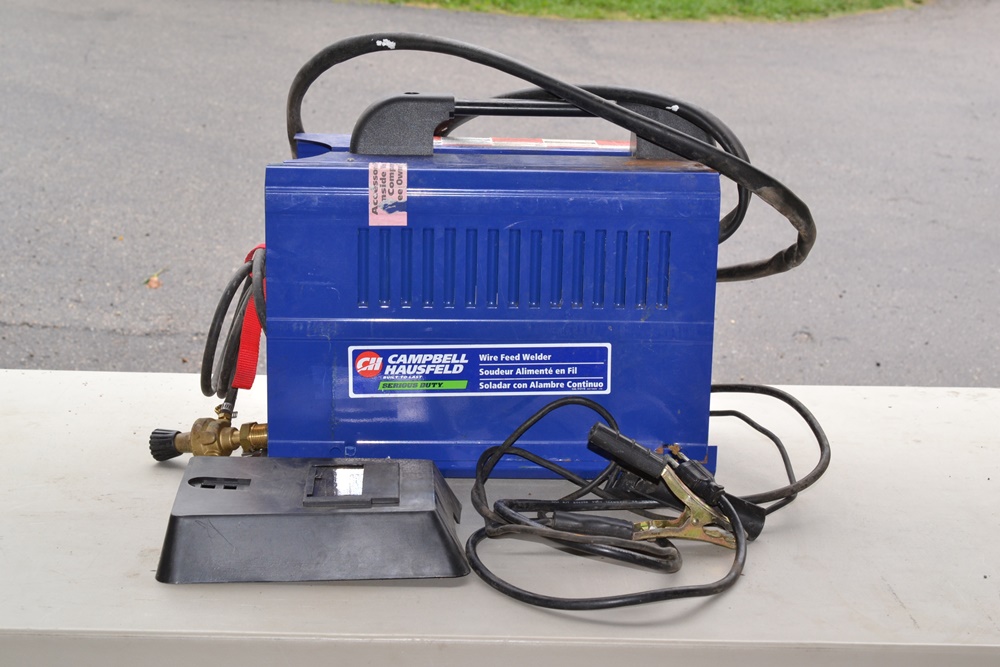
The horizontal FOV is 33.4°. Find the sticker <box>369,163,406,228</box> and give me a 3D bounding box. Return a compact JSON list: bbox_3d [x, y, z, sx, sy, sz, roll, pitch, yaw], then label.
[{"bbox_3d":[-0.110,-0.137,1.651,0.037,0.057,0.045,1,13,-3],"label":"sticker"}]

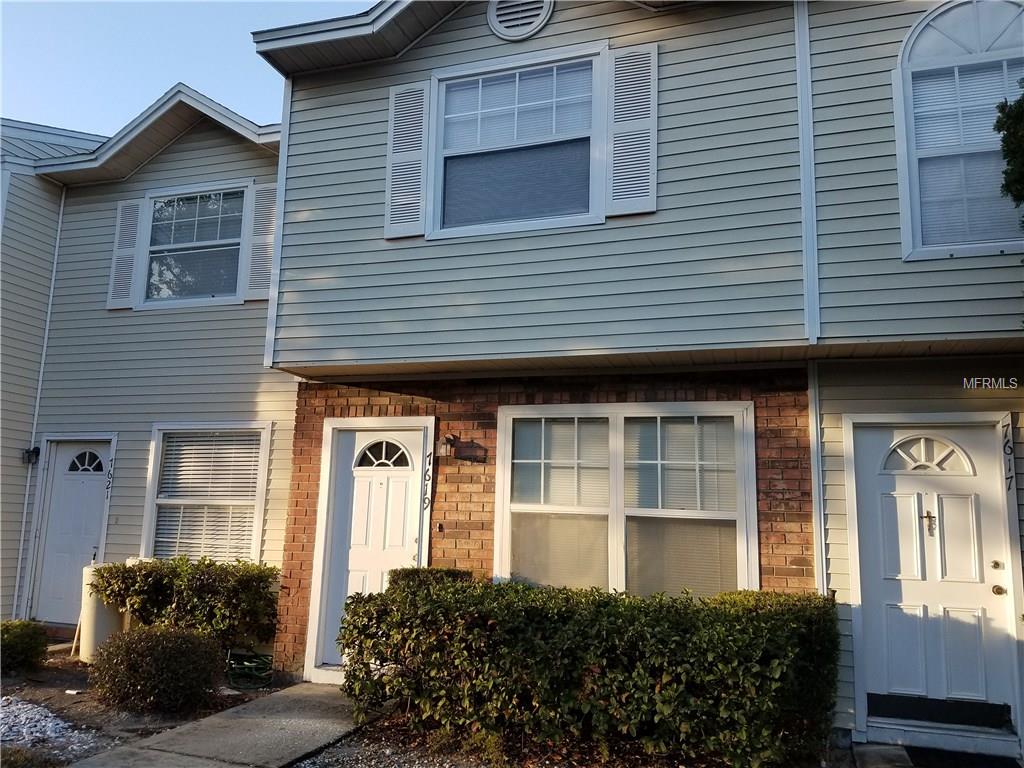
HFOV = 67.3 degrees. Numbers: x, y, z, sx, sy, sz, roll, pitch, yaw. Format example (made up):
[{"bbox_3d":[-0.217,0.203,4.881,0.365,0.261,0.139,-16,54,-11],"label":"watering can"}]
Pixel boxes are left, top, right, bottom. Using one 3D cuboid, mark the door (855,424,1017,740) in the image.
[{"bbox_3d":[2.892,1.299,5.311,0.904,2.044,0.080,-2,-10,18],"label":"door"}]

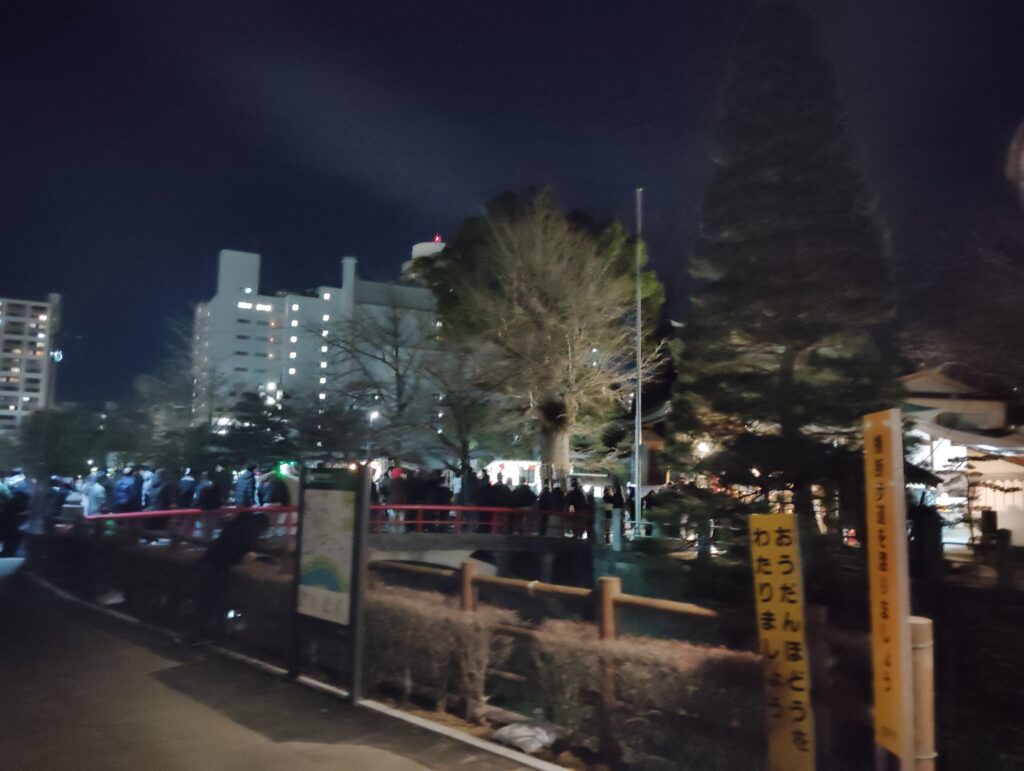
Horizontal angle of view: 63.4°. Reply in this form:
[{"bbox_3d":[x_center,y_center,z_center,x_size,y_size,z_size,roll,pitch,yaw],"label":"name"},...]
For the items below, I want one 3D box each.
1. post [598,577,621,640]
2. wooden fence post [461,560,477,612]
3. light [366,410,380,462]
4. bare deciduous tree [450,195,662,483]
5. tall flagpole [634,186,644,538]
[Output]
[{"bbox_3d":[0.572,1.647,4.894,0.115,0.997,0.115,-5,-9,42],"label":"post"},{"bbox_3d":[-0.311,1.721,5.694,0.115,0.995,0.115,-5,-9,42],"label":"wooden fence post"},{"bbox_3d":[-6.367,3.454,37.742,0.400,4.556,0.450,-4,-8,37],"label":"light"},{"bbox_3d":[1.718,-1.226,33.750,8.700,13.275,8.000,1,-6,0],"label":"bare deciduous tree"},{"bbox_3d":[4.177,-0.944,27.160,0.140,11.324,0.140,1,-6,0],"label":"tall flagpole"}]

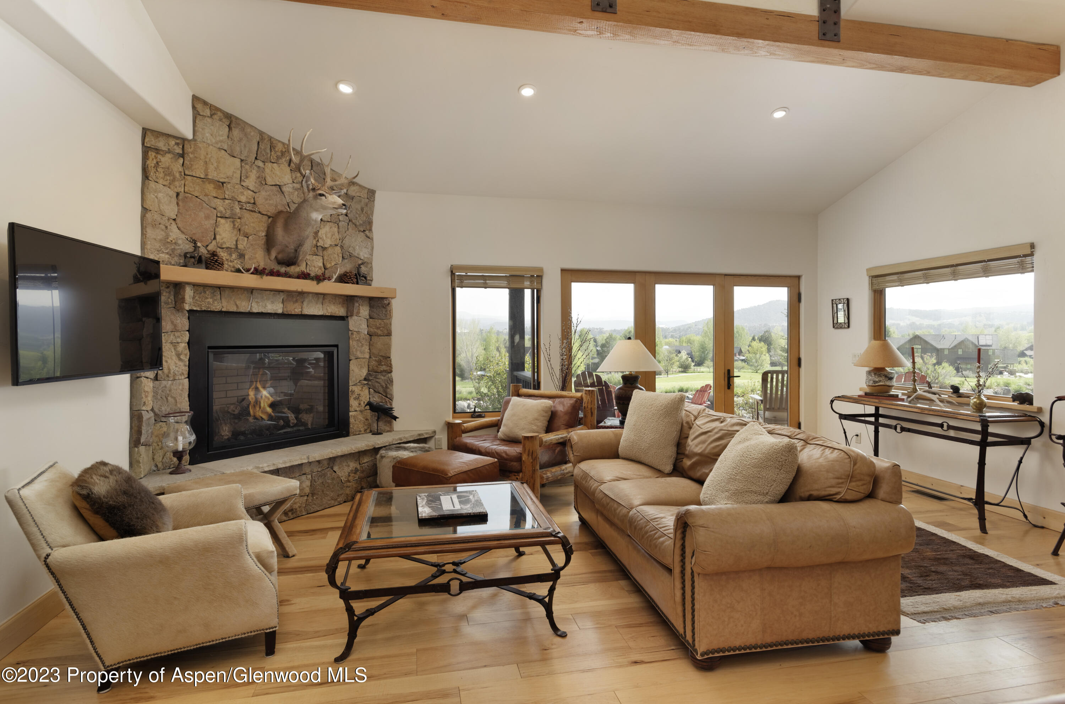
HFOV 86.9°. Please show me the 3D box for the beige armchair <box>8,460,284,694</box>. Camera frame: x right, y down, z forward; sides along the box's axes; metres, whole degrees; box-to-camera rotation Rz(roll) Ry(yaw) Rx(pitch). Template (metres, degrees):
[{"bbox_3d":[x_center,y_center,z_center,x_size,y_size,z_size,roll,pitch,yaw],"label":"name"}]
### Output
[{"bbox_3d":[-1.680,0.908,2.542,0.930,0.840,0.740,-1,2,-27],"label":"beige armchair"}]

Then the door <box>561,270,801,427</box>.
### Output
[{"bbox_3d":[1.642,0.198,6.020,2.771,2.068,0.120,-1,1,-13],"label":"door"}]

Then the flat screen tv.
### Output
[{"bbox_3d":[-2.136,-0.199,2.768,0.050,0.645,1.120,0,1,-8],"label":"flat screen tv"}]

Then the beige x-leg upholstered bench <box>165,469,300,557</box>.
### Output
[{"bbox_3d":[-1.893,1.070,3.578,0.580,0.470,0.560,1,2,36],"label":"beige x-leg upholstered bench"}]

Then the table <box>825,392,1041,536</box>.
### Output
[{"bbox_3d":[3.268,0.851,4.718,0.510,0.810,1.530,-1,1,-13],"label":"table"}]

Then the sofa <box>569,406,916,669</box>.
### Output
[{"bbox_3d":[0.964,0.847,3.382,1.030,0.900,2.210,0,1,-11],"label":"sofa"}]

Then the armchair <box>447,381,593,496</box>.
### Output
[{"bbox_3d":[-0.122,0.797,4.883,1.050,0.940,0.860,1,2,40],"label":"armchair"}]

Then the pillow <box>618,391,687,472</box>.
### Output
[{"bbox_3d":[0.822,0.531,3.892,0.170,0.490,0.500,21,-13,-24],"label":"pillow"}]

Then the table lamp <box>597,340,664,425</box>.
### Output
[{"bbox_3d":[0.834,0.252,4.799,0.565,0.735,0.565,-1,1,-13],"label":"table lamp"}]

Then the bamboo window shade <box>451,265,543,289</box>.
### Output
[{"bbox_3d":[-0.332,-0.719,5.448,0.893,0.213,0.080,-1,1,-13],"label":"bamboo window shade"}]

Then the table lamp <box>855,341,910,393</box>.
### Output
[{"bbox_3d":[3.181,0.132,5.138,0.420,0.485,0.420,-1,1,-13],"label":"table lamp"}]

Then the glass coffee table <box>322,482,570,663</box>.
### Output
[{"bbox_3d":[-0.446,1.084,2.999,1.080,0.456,1.080,-1,1,-11],"label":"glass coffee table"}]

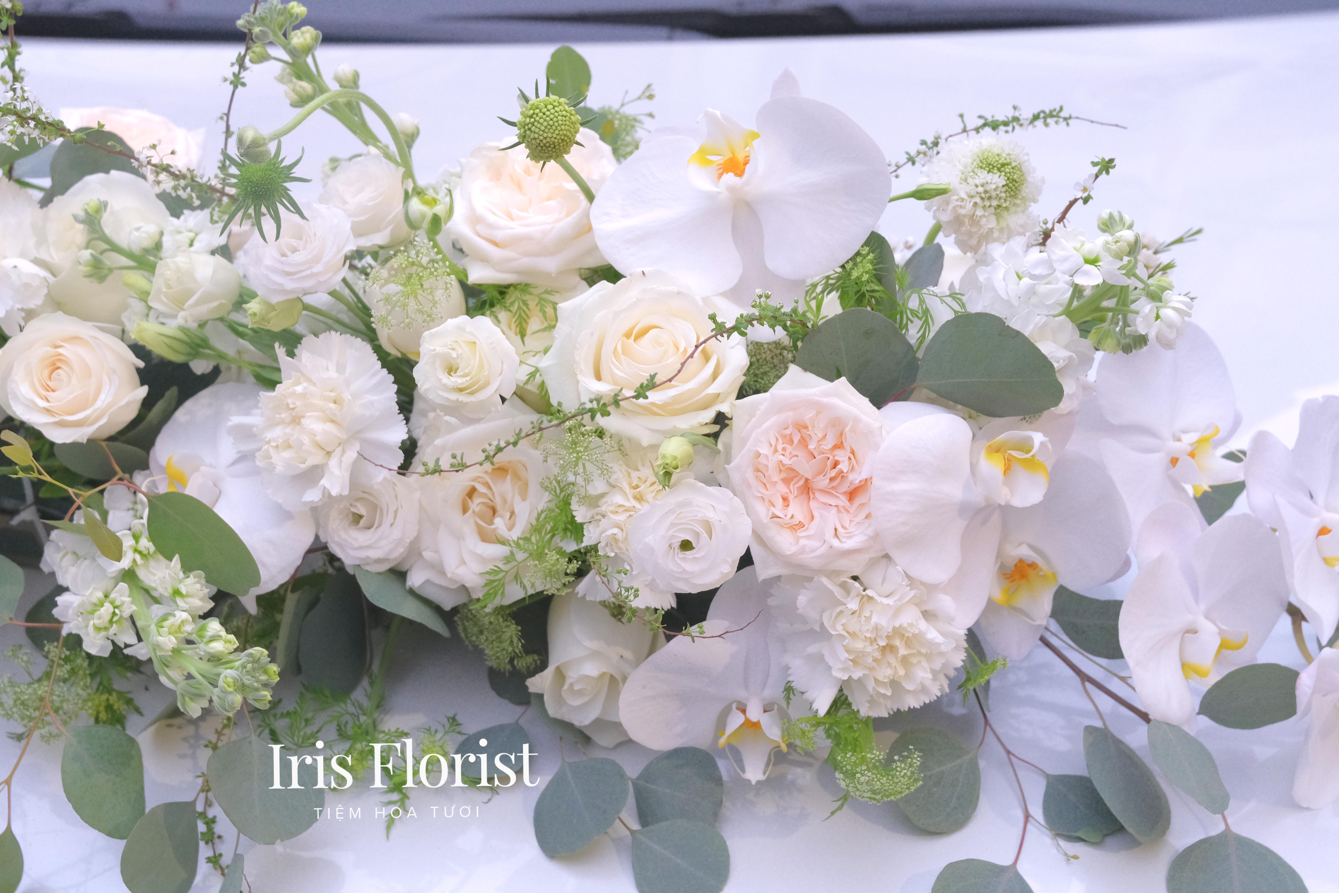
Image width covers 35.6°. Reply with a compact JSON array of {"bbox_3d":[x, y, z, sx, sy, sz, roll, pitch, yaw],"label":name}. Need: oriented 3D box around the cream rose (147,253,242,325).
[{"bbox_3d":[-0.198,-0.066,0.870,0.041,0.034,0.034,-4,6,-42],"label":"cream rose"}]

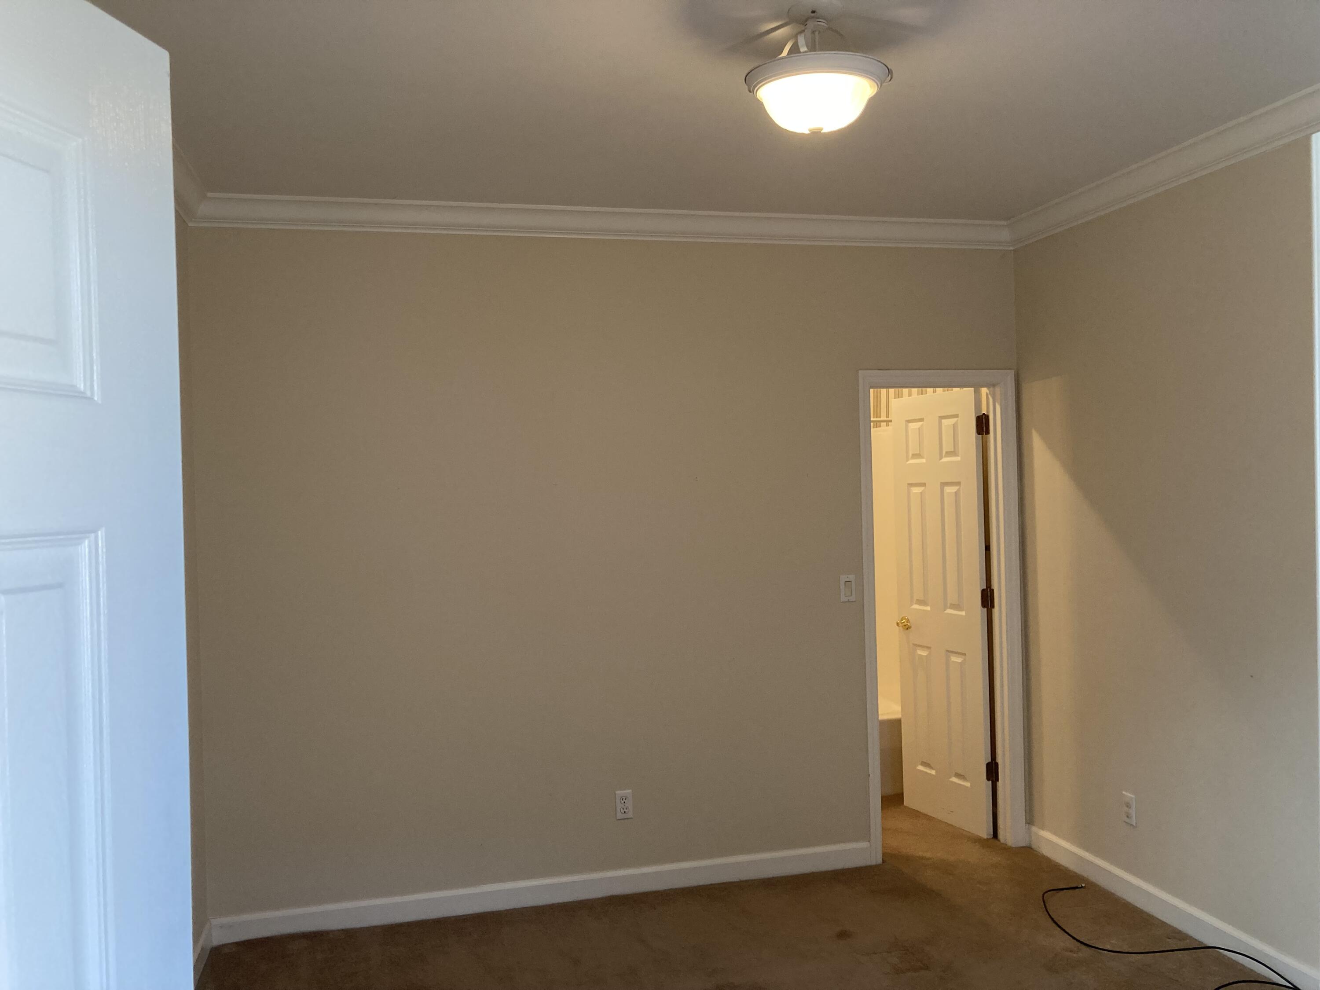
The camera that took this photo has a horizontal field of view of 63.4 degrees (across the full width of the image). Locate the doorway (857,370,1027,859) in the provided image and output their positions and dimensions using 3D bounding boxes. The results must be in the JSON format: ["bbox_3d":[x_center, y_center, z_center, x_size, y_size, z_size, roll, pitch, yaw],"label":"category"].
[{"bbox_3d":[1.220,0.513,4.698,0.744,2.103,0.120,-2,0,-14],"label":"doorway"}]

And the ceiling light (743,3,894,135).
[{"bbox_3d":[0.365,-0.991,2.502,0.345,0.282,0.345,-2,0,-14],"label":"ceiling light"}]

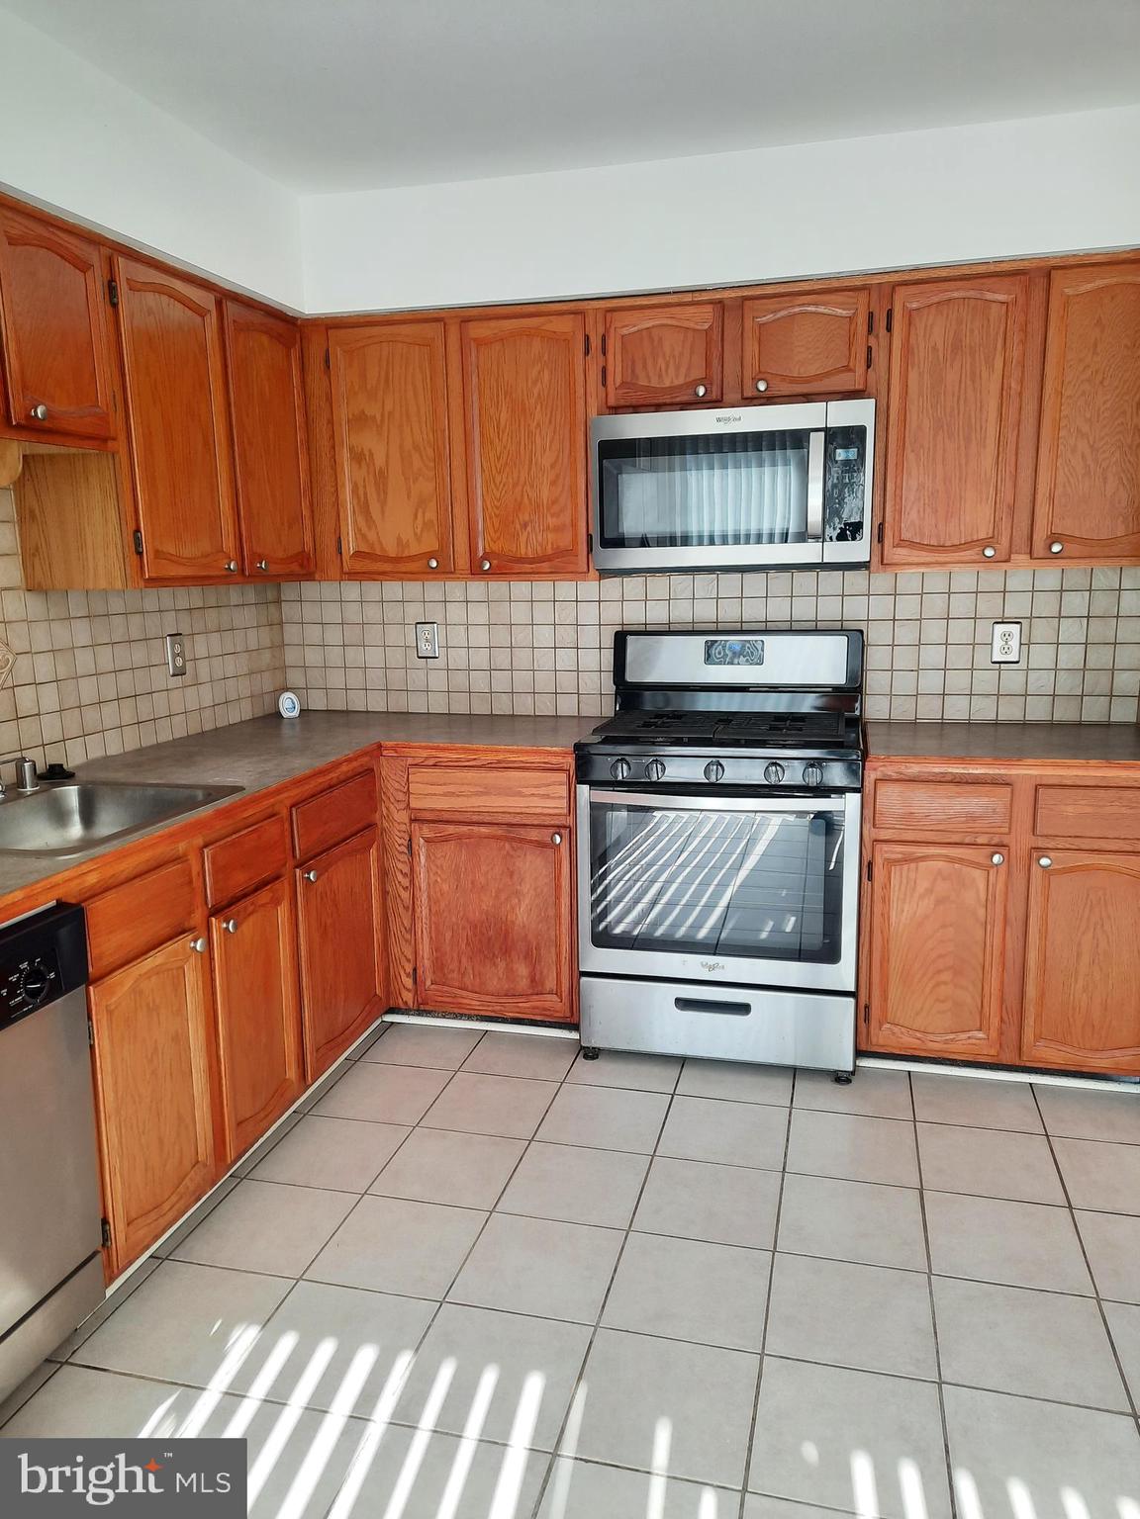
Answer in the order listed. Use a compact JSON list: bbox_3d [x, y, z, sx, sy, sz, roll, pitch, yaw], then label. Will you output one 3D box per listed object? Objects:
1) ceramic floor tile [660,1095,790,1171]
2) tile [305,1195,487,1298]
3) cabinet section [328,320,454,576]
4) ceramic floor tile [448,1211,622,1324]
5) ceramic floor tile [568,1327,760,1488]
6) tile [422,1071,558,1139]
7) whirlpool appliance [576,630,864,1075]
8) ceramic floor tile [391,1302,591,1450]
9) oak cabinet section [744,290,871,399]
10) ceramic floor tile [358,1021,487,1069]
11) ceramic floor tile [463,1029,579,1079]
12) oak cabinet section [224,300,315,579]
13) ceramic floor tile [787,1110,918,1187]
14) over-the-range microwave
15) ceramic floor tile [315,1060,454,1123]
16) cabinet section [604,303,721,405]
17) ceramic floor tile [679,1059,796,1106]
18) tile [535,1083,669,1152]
[{"bbox_3d":[0.393,0.942,2.760,0.304,0.012,0.304,2,11,14],"label":"ceramic floor tile"},{"bbox_3d":[-0.357,1.034,2.327,0.304,0.012,0.304,2,11,14],"label":"tile"},{"bbox_3d":[-0.492,-0.943,3.405,0.360,0.708,0.290,2,11,14],"label":"cabinet section"},{"bbox_3d":[-0.059,1.042,2.250,0.303,0.010,0.303,2,11,14],"label":"ceramic floor tile"},{"bbox_3d":[0.163,1.109,1.887,0.303,0.010,0.303,2,11,14],"label":"ceramic floor tile"},{"bbox_3d":[-0.204,0.920,2.908,0.303,0.010,0.303,2,11,14],"label":"tile"},{"bbox_3d":[0.462,0.242,3.226,0.759,1.194,0.674,2,11,14],"label":"whirlpool appliance"},{"bbox_3d":[-0.135,1.100,1.963,0.303,0.010,0.303,2,11,14],"label":"ceramic floor tile"},{"bbox_3d":[0.663,-1.131,3.067,0.328,0.256,0.290,2,11,14],"label":"oak cabinet section"},{"bbox_3d":[-0.426,0.860,3.278,0.304,0.012,0.294,2,11,14],"label":"ceramic floor tile"},{"bbox_3d":[-0.130,0.863,3.187,0.303,0.010,0.285,2,11,14],"label":"ceramic floor tile"},{"bbox_3d":[-0.979,-0.885,3.142,0.290,0.708,0.397,2,11,14],"label":"oak cabinet section"},{"bbox_3d":[0.689,0.946,2.674,0.303,0.010,0.303,2,11,14],"label":"ceramic floor tile"},{"bbox_3d":[0.485,-0.773,3.185,0.759,0.434,0.397,2,11,14],"label":"over-the-range microwave"},{"bbox_3d":[-0.502,0.910,2.984,0.303,0.010,0.303,2,11,14],"label":"ceramic floor tile"},{"bbox_3d":[0.296,-1.141,3.161,0.322,0.256,0.290,2,11,14],"label":"cabinet section"},{"bbox_3d":[0.467,0.880,3.039,0.303,0.010,0.303,2,11,14],"label":"ceramic floor tile"},{"bbox_3d":[0.094,0.929,2.831,0.303,0.010,0.303,2,11,14],"label":"tile"}]

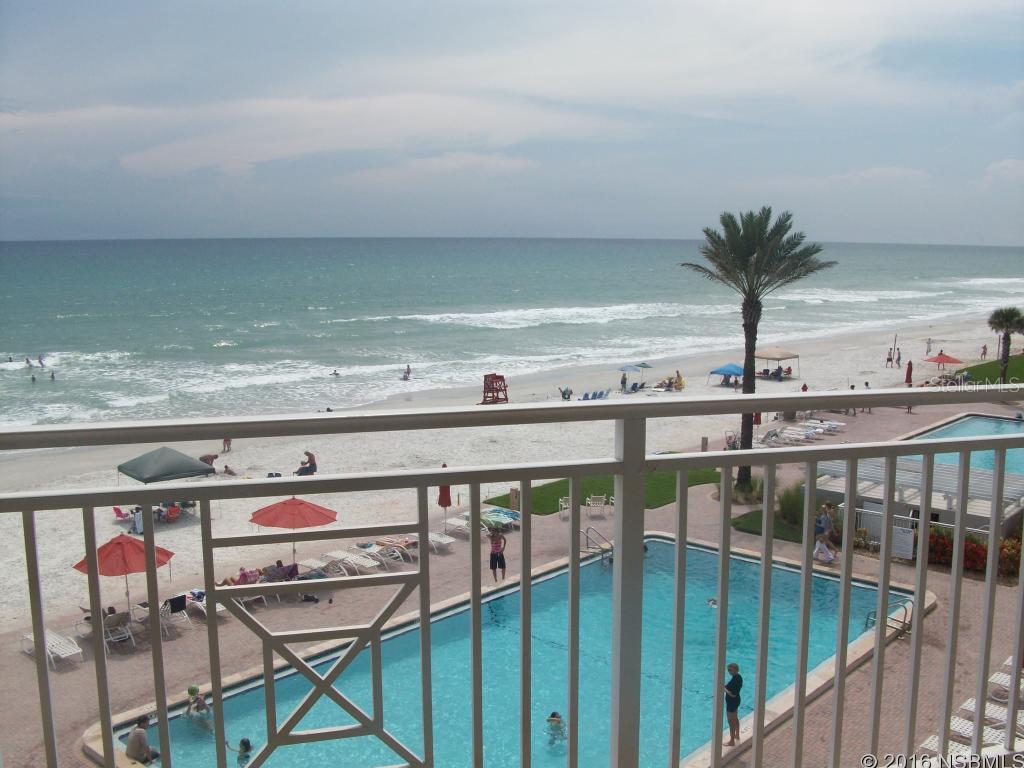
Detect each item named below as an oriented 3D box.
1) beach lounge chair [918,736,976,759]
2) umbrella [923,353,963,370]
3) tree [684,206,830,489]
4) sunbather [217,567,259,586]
[{"bbox_3d":[9.035,7.376,19.552,1.900,0.500,0.660,7,11,38],"label":"beach lounge chair"},{"bbox_3d":[29.769,-0.839,69.197,2.700,2.500,2.700,8,12,44],"label":"umbrella"},{"bbox_3d":[10.069,-1.345,41.170,6.300,11.580,6.300,0,8,0],"label":"tree"},{"bbox_3d":[-7.857,5.524,28.711,1.400,0.680,0.550,8,11,42],"label":"sunbather"}]

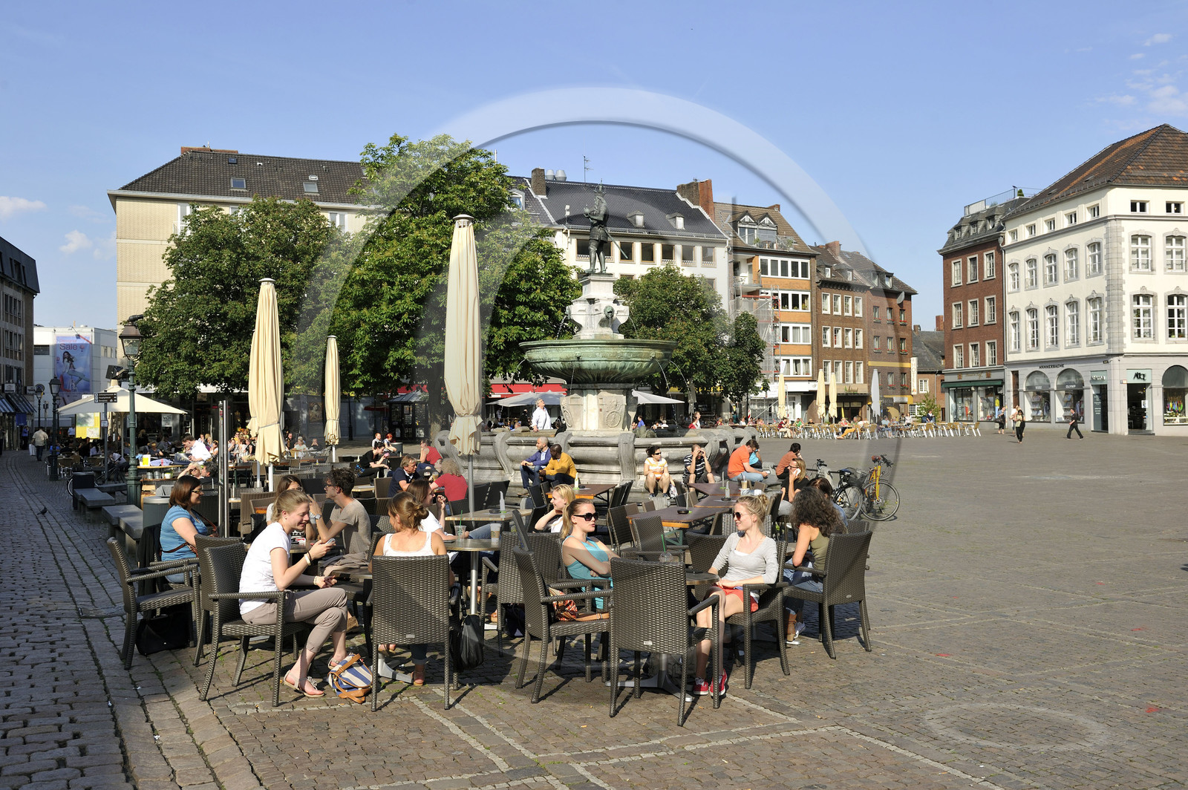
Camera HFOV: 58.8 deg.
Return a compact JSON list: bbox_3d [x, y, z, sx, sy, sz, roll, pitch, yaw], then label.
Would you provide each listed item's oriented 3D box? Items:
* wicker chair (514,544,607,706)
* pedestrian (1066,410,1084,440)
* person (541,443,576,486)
[{"bbox_3d":[-0.183,1.439,6.738,0.565,0.910,0.550,0,-2,-17],"label":"wicker chair"},{"bbox_3d":[26.228,1.618,57.500,0.800,1.700,0.520,-1,-1,13],"label":"pedestrian"},{"bbox_3d":[-0.664,1.430,19.600,0.780,1.020,0.550,0,-1,-41],"label":"person"}]

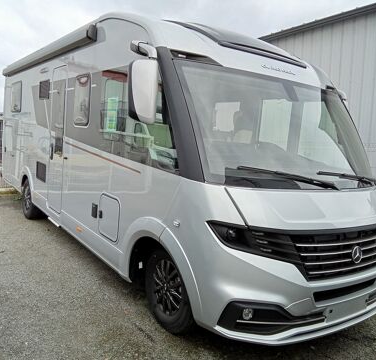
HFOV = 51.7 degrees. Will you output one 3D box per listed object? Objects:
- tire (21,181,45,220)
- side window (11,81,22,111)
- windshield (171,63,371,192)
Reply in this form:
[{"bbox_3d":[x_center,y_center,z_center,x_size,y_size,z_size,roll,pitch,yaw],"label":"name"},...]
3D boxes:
[{"bbox_3d":[-2.612,0.280,6.625,0.235,0.720,0.720,0,8,-34],"label":"tire"},{"bbox_3d":[-3.263,-1.573,7.433,0.060,0.560,0.950,0,8,-34],"label":"side window"},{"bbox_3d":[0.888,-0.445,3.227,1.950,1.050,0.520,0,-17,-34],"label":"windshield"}]

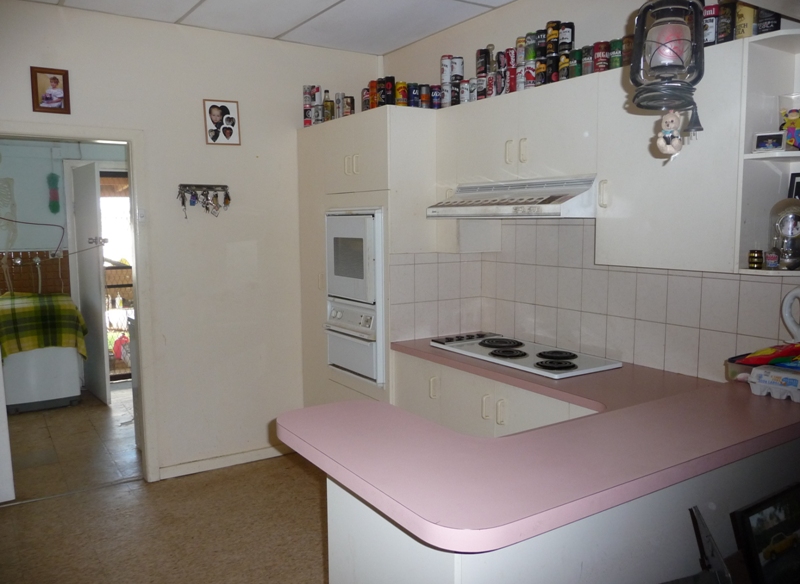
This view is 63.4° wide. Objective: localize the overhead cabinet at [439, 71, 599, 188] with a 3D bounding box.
[{"bbox_3d":[0.617,-0.711,3.039,0.348,0.396,1.057,-5,8,-33],"label":"overhead cabinet"}]

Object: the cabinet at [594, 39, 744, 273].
[{"bbox_3d":[1.069,-0.463,2.383,0.348,0.739,0.574,-5,8,-33],"label":"cabinet"}]

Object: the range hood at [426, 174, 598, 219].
[{"bbox_3d":[0.594,-0.419,2.939,0.535,0.170,0.869,-5,8,-33],"label":"range hood"}]

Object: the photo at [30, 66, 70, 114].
[{"bbox_3d":[-1.788,-1.032,3.319,0.174,0.223,0.020,-5,8,-33],"label":"photo"}]

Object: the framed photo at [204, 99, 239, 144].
[{"bbox_3d":[-1.044,-1.000,3.821,0.209,0.255,0.018,-5,8,-33],"label":"framed photo"}]

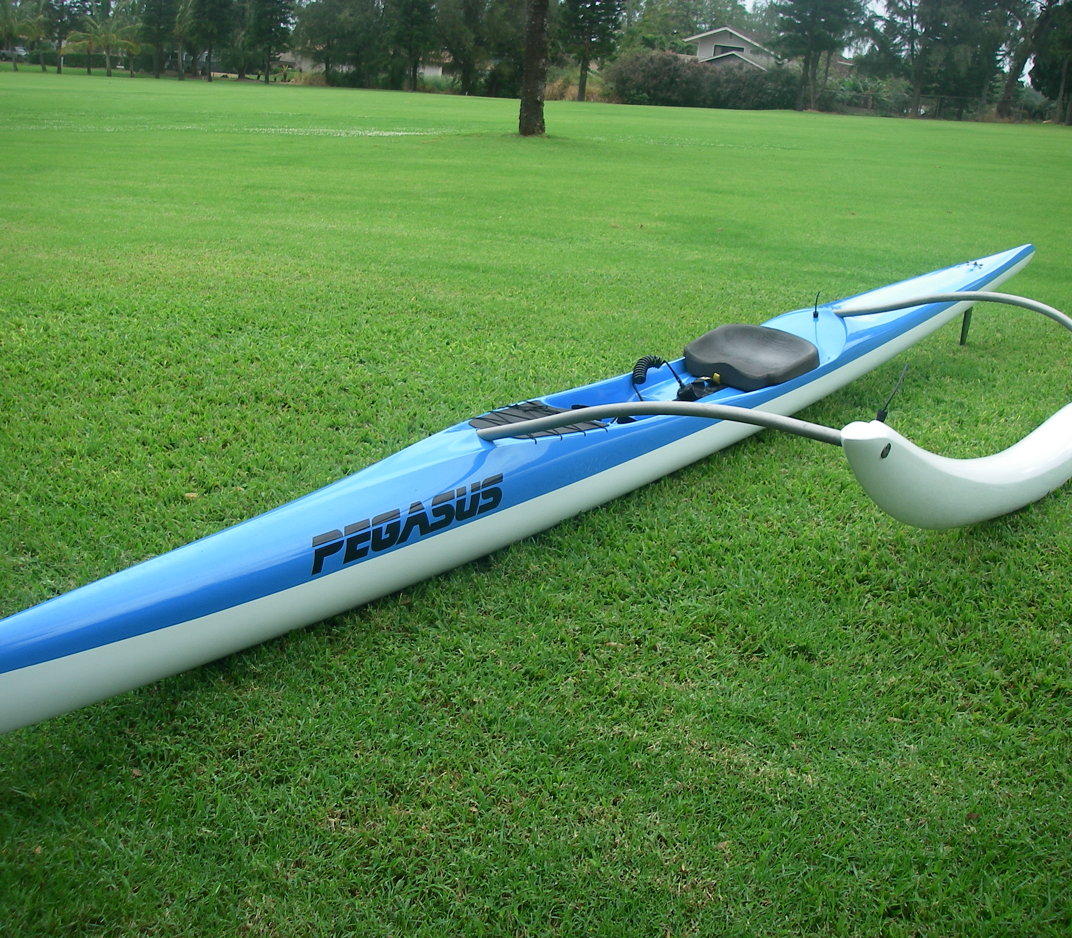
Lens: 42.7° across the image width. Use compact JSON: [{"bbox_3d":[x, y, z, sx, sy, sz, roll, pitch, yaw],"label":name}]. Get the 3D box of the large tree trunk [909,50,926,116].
[{"bbox_3d":[23.038,-23.333,83.000,0.600,4.014,0.600,7,16,14],"label":"large tree trunk"}]

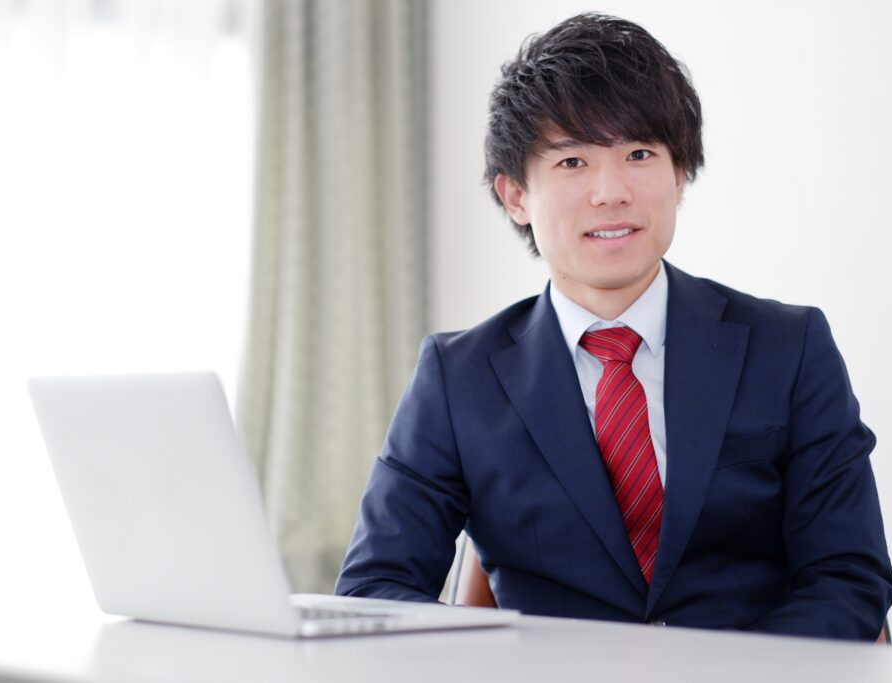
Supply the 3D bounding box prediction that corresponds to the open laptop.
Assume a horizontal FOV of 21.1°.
[{"bbox_3d":[-0.156,0.138,2.077,0.294,0.215,0.325,2,-3,-37],"label":"open laptop"}]

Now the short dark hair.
[{"bbox_3d":[0.141,-0.196,2.270,0.203,0.232,0.228,-5,-2,-2],"label":"short dark hair"}]

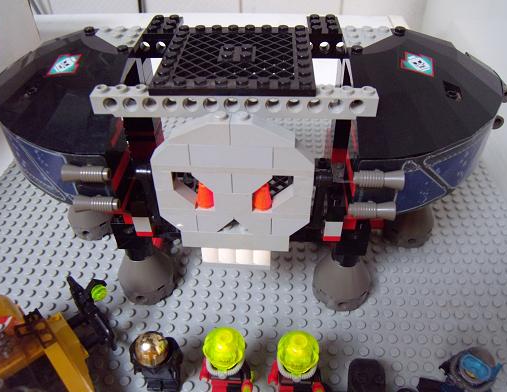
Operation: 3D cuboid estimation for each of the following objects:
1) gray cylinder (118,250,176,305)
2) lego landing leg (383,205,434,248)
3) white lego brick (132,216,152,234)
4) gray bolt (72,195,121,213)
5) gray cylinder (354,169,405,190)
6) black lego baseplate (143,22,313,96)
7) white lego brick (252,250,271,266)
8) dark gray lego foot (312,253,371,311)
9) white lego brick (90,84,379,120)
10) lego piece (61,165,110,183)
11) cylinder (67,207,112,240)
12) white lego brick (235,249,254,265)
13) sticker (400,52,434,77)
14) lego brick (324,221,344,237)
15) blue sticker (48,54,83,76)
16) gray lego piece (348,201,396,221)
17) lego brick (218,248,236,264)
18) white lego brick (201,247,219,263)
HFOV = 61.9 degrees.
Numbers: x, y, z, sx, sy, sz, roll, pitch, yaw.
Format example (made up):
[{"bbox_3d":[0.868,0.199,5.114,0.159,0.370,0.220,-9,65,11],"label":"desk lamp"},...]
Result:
[{"bbox_3d":[-0.062,0.041,0.245,0.032,0.027,0.032,1,41,3],"label":"gray cylinder"},{"bbox_3d":[0.101,0.012,0.270,0.032,0.029,0.032,1,42,3],"label":"lego landing leg"},{"bbox_3d":[-0.052,0.011,0.201,0.008,0.010,0.008,1,42,3],"label":"white lego brick"},{"bbox_3d":[-0.065,0.003,0.175,0.020,0.008,0.008,1,41,3],"label":"gray bolt"},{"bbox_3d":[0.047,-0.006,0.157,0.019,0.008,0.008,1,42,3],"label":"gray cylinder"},{"bbox_3d":[-0.007,-0.061,0.184,0.064,0.005,0.064,1,41,3],"label":"black lego baseplate"},{"bbox_3d":[0.004,0.026,0.200,0.008,0.010,0.008,1,42,3],"label":"white lego brick"},{"bbox_3d":[0.051,0.043,0.239,0.032,0.027,0.032,1,41,3],"label":"dark gray lego foot"},{"bbox_3d":[-0.008,-0.038,0.167,0.112,0.011,0.008,1,41,3],"label":"white lego brick"},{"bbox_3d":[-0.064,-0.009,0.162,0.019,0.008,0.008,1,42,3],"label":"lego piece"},{"bbox_3d":[-0.108,0.009,0.283,0.032,0.027,0.032,1,41,3],"label":"cylinder"},{"bbox_3d":[-0.004,0.026,0.201,0.008,0.010,0.008,1,42,3],"label":"white lego brick"},{"bbox_3d":[0.071,-0.056,0.182,0.019,0.001,0.018,-32,63,-30],"label":"sticker"},{"bbox_3d":[0.037,0.013,0.198,0.008,0.010,0.008,1,41,3],"label":"lego brick"},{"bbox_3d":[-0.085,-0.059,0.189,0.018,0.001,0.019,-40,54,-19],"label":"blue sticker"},{"bbox_3d":[0.048,0.005,0.171,0.019,0.008,0.008,1,41,3],"label":"gray lego piece"},{"bbox_3d":[-0.012,0.026,0.201,0.008,0.010,0.008,1,42,3],"label":"lego brick"},{"bbox_3d":[-0.020,0.026,0.202,0.008,0.010,0.008,1,41,3],"label":"white lego brick"}]

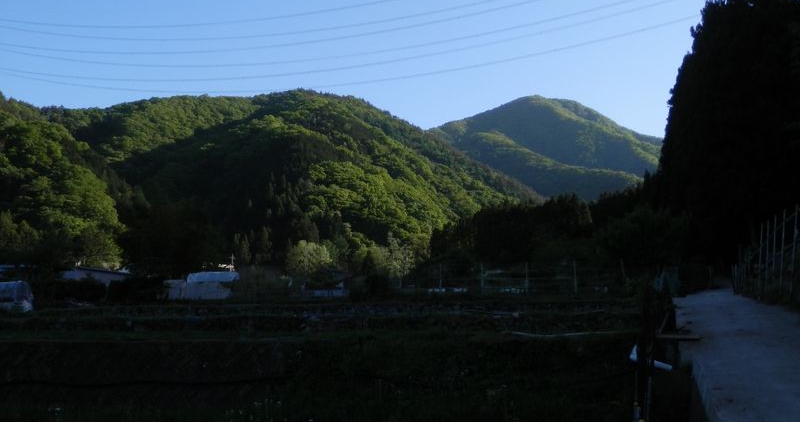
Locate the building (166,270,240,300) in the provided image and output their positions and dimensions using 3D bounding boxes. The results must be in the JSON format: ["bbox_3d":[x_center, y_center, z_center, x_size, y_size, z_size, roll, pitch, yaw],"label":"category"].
[{"bbox_3d":[-15.900,6.000,61.700,5.200,2.300,3.600,0,-5,0],"label":"building"}]

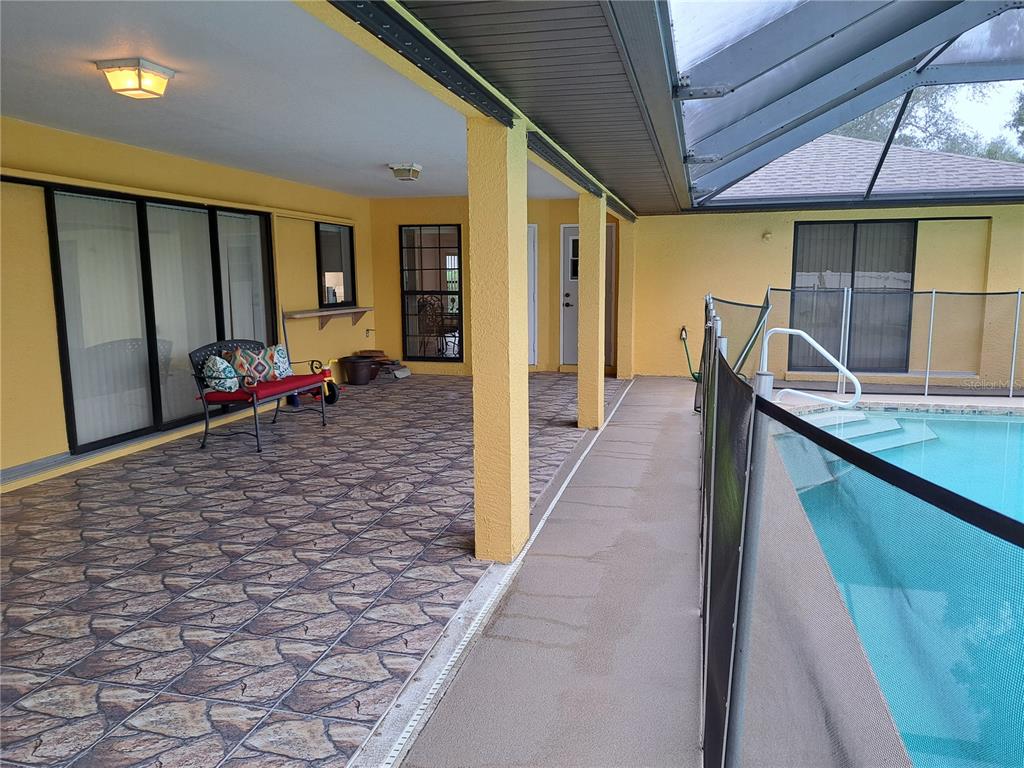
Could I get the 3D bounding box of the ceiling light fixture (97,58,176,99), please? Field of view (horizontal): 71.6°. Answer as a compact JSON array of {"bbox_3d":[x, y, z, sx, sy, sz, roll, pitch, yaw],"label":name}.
[{"bbox_3d":[-1.993,-1.618,3.783,0.265,0.130,0.265,2,9,14],"label":"ceiling light fixture"}]

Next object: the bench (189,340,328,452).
[{"bbox_3d":[-2.273,0.047,6.386,0.680,0.855,1.140,2,9,14],"label":"bench"}]

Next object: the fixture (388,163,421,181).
[{"bbox_3d":[-1.084,-2.139,7.194,0.270,0.130,0.270,2,9,14],"label":"fixture"}]

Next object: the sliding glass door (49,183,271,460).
[{"bbox_3d":[-3.080,-0.666,6.779,0.100,2.040,2.870,2,9,14],"label":"sliding glass door"}]

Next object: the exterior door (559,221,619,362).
[{"bbox_3d":[1.087,-1.270,10.282,0.800,2.060,0.080,2,9,14],"label":"exterior door"}]

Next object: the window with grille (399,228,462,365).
[{"bbox_3d":[-1.162,-1.291,10.248,0.930,1.950,0.080,2,9,14],"label":"window with grille"}]

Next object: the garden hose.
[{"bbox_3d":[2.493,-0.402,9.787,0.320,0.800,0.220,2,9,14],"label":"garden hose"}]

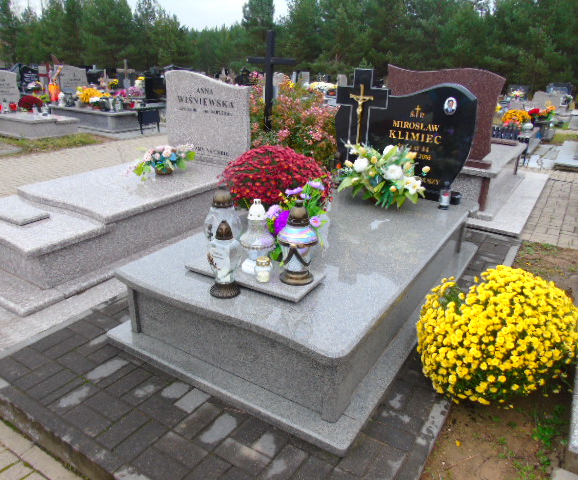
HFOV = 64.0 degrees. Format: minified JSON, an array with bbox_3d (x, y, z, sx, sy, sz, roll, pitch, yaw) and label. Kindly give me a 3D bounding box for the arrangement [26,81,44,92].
[{"bbox_3d":[-5.559,-3.342,10.096,0.360,0.310,0.420,15,26,29],"label":"arrangement"}]

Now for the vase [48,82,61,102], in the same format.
[{"bbox_3d":[-4.868,-3.048,9.595,0.260,0.410,0.260,15,25,28],"label":"vase"}]

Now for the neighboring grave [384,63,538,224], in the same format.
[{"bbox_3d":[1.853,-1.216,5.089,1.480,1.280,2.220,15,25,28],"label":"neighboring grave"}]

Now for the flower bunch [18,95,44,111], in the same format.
[{"bbox_3d":[-4.770,-2.530,8.569,0.420,0.330,0.420,15,25,28],"label":"flower bunch"}]

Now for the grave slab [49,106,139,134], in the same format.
[{"bbox_3d":[-3.718,-2.466,9.229,1.950,0.340,1.020,15,25,28],"label":"grave slab"}]

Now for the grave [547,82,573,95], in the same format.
[{"bbox_3d":[8.510,-4.578,14.582,0.740,0.750,0.150,15,25,28],"label":"grave"}]

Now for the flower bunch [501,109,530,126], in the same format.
[{"bbox_3d":[3.630,-1.955,7.376,0.480,0.330,0.440,15,26,29],"label":"flower bunch"}]

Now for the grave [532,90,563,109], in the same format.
[{"bbox_3d":[5.443,-2.937,9.695,0.650,0.460,0.200,15,26,29],"label":"grave"}]

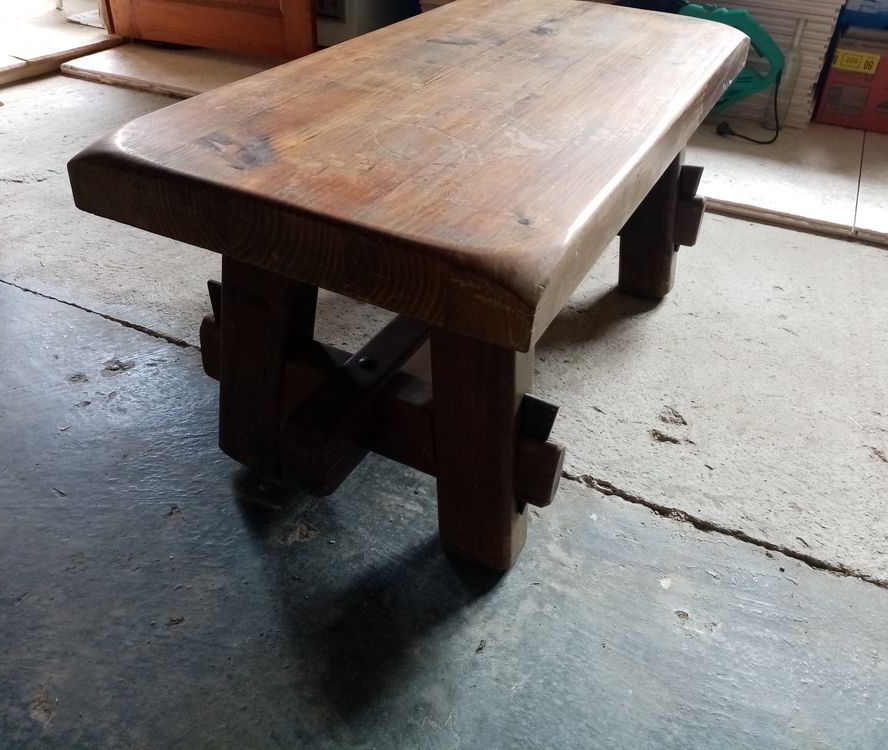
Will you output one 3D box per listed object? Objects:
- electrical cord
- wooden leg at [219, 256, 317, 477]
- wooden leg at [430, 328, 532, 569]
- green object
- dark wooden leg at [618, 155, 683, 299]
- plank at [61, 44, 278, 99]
[{"bbox_3d":[0.932,-0.811,2.258,0.174,0.199,0.191,19,39,19],"label":"electrical cord"},{"bbox_3d":[-0.226,-0.053,0.961,0.098,0.419,0.059,25,38,15],"label":"wooden leg"},{"bbox_3d":[0.045,0.041,0.861,0.098,0.419,0.059,13,34,23],"label":"wooden leg"},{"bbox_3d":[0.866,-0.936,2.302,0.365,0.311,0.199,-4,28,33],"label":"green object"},{"bbox_3d":[0.403,-0.353,1.440,0.098,0.419,0.059,12,37,24],"label":"dark wooden leg"},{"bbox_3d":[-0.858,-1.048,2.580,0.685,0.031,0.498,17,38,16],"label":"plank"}]

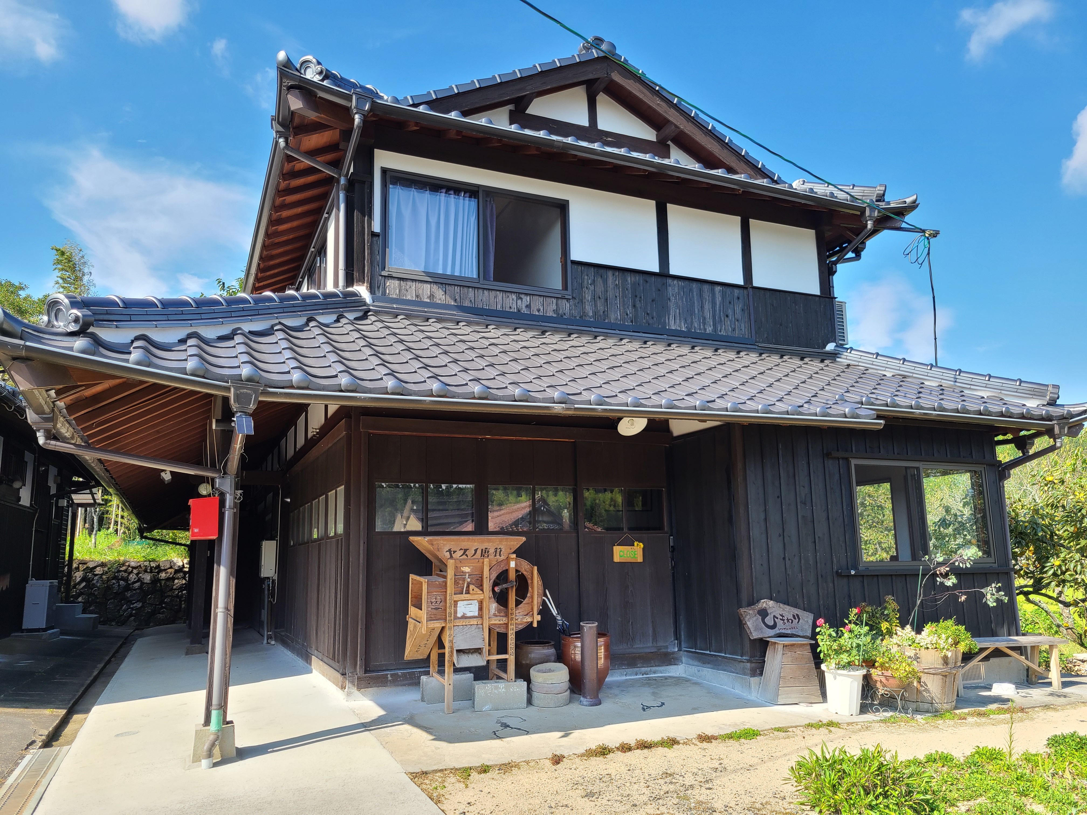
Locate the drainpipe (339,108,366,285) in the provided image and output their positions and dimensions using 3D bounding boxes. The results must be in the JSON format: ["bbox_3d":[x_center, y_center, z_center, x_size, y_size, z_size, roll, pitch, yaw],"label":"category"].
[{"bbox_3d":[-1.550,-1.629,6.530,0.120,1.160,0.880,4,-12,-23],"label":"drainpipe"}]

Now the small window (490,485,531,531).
[{"bbox_3d":[-0.295,0.871,7.038,0.400,0.390,0.040,4,-12,-23],"label":"small window"}]

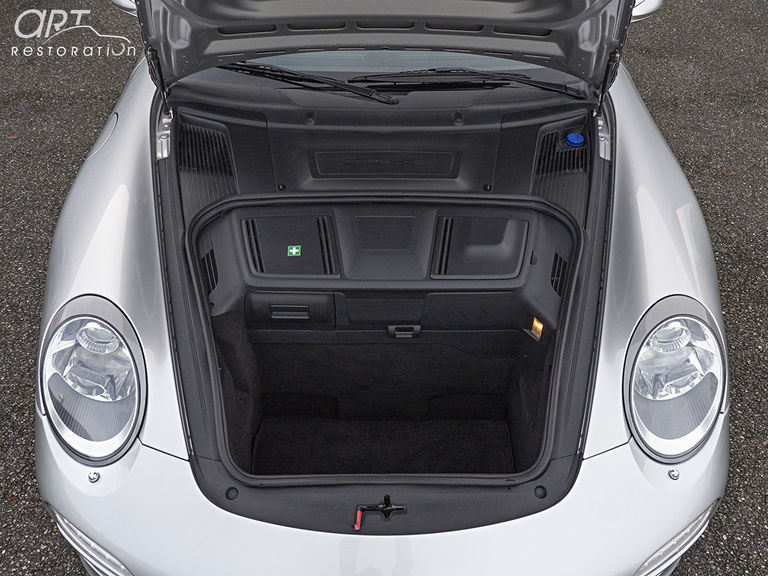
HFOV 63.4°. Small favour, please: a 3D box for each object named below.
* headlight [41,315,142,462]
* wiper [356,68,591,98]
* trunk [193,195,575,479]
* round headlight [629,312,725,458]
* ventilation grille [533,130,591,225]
[{"bbox_3d":[-0.647,0.218,1.375,0.220,0.290,0.140,9,13,9],"label":"headlight"},{"bbox_3d":[0.245,-0.599,1.820,0.700,0.065,0.080,0,44,0],"label":"wiper"},{"bbox_3d":[0.000,0.170,1.510,0.830,0.560,0.560,0,44,0],"label":"trunk"},{"bbox_3d":[0.648,0.216,1.375,0.220,0.290,0.140,-9,13,-9],"label":"round headlight"},{"bbox_3d":[0.455,-0.287,1.600,0.135,0.040,0.290,0,62,0],"label":"ventilation grille"}]

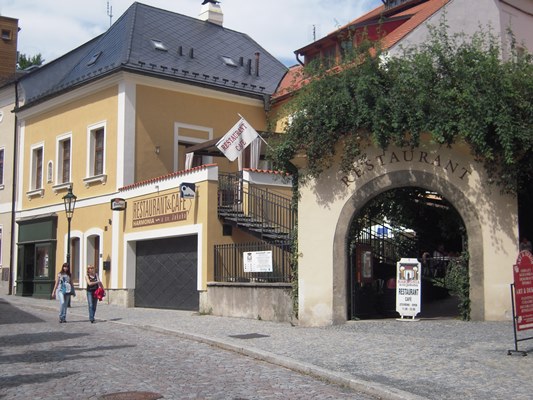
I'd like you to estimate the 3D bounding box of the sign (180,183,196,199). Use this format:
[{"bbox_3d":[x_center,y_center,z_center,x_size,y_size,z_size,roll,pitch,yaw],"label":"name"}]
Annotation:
[{"bbox_3d":[-2.208,-0.263,21.800,0.410,0.430,0.110,4,-8,-33],"label":"sign"}]

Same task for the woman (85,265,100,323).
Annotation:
[{"bbox_3d":[-4.877,2.662,21.790,0.540,1.624,0.420,1,-6,-13],"label":"woman"}]

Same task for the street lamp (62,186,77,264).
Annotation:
[{"bbox_3d":[-6.776,1.589,26.733,0.460,4.234,0.460,5,-8,-40],"label":"street lamp"}]

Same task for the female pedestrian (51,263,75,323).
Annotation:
[{"bbox_3d":[-5.722,2.627,21.793,0.620,1.677,0.440,2,-7,-14],"label":"female pedestrian"}]

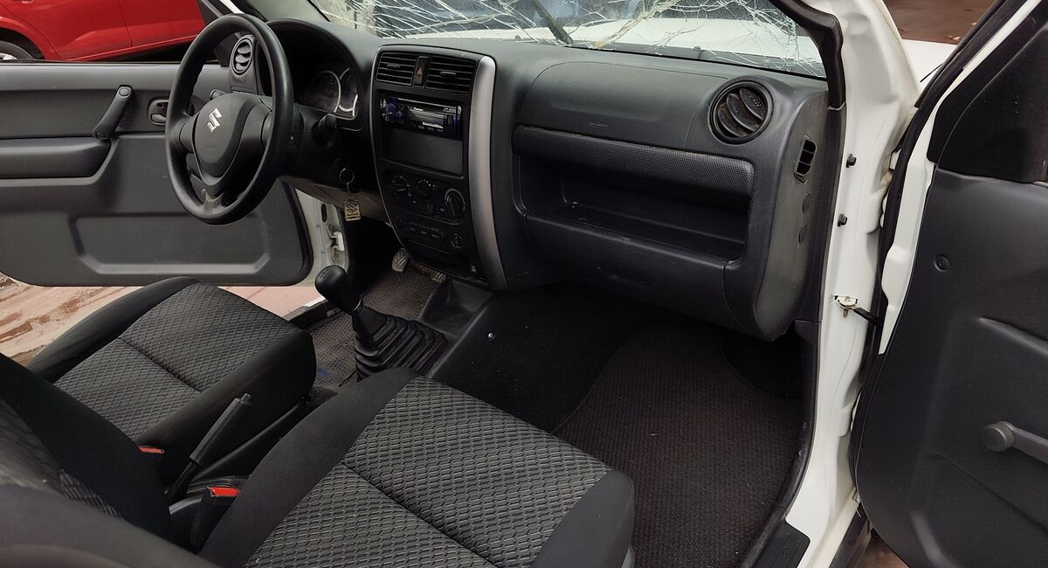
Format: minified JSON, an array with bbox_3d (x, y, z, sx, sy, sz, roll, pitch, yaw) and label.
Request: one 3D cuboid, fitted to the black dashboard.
[{"bbox_3d":[-0.098,-0.244,1.206,1.220,0.410,0.320,18,36,35],"label":"black dashboard"}]

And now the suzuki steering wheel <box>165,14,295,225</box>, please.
[{"bbox_3d":[-0.511,-0.286,1.244,0.370,0.370,0.090,18,10,35],"label":"suzuki steering wheel"}]

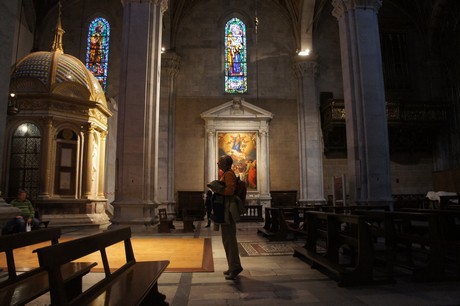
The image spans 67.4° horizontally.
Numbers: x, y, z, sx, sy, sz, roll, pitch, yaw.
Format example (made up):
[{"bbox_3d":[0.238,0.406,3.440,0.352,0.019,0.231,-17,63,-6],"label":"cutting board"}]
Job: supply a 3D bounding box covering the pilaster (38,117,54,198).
[{"bbox_3d":[-6.969,0.166,13.126,0.390,3.112,0.390,0,-8,-4],"label":"pilaster"}]

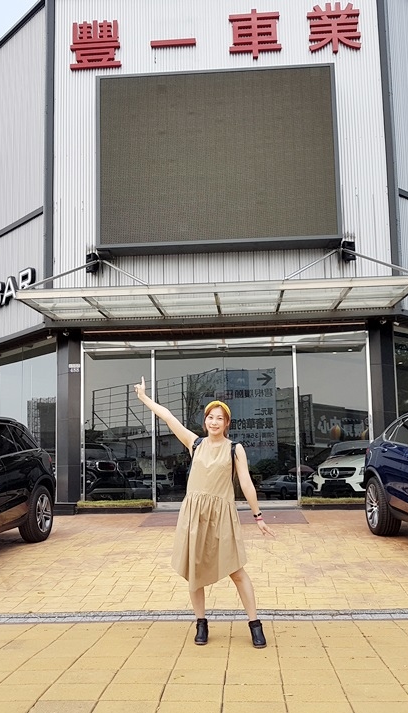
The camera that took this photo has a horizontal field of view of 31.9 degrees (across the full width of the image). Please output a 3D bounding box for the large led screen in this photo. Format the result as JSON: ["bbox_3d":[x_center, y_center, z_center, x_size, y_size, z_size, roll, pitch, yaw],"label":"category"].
[{"bbox_3d":[0.211,-3.263,11.914,3.965,3.025,0.450,-2,-10,4],"label":"large led screen"}]

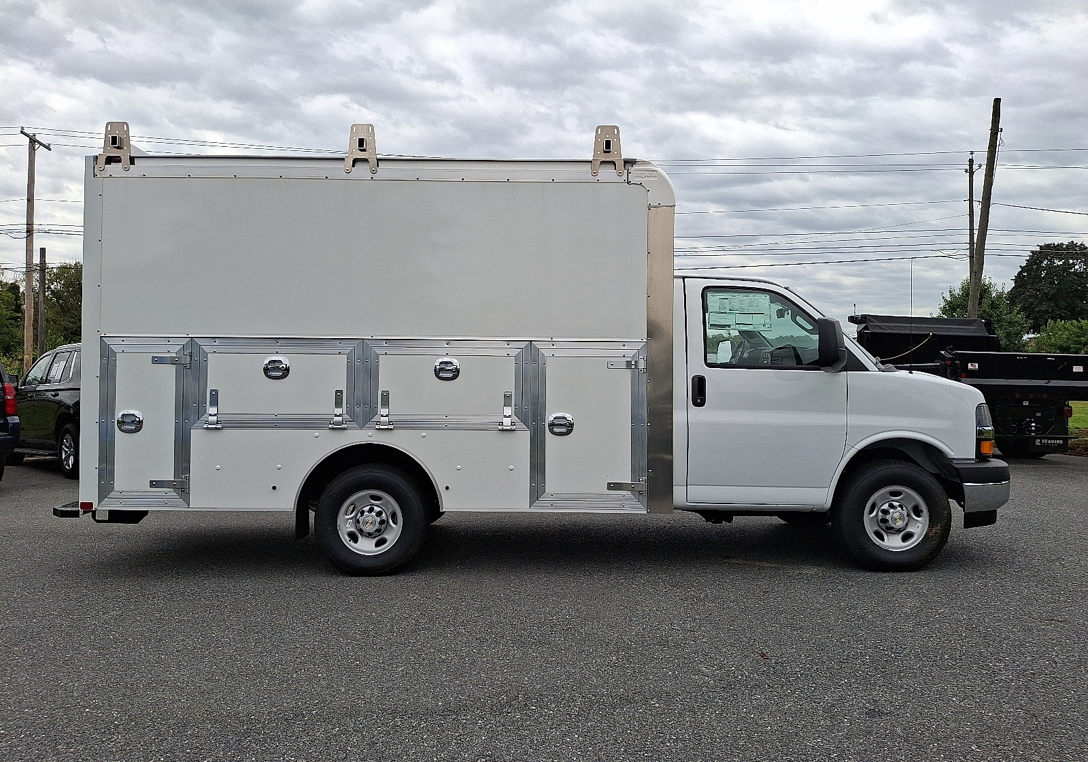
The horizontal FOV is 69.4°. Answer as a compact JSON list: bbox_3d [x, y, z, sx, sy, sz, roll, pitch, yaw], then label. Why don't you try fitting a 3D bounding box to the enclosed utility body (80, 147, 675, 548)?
[{"bbox_3d":[-1.088,-0.265,6.210,3.890,2.400,2.170,0,-1,0],"label":"enclosed utility body"}]

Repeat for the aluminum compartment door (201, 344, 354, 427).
[{"bbox_3d":[-1.743,0.028,5.150,1.000,0.540,0.050,0,-1,0],"label":"aluminum compartment door"}]

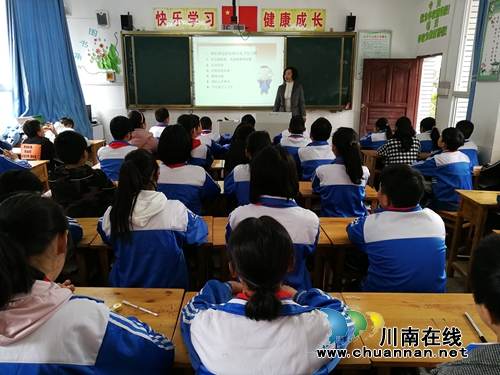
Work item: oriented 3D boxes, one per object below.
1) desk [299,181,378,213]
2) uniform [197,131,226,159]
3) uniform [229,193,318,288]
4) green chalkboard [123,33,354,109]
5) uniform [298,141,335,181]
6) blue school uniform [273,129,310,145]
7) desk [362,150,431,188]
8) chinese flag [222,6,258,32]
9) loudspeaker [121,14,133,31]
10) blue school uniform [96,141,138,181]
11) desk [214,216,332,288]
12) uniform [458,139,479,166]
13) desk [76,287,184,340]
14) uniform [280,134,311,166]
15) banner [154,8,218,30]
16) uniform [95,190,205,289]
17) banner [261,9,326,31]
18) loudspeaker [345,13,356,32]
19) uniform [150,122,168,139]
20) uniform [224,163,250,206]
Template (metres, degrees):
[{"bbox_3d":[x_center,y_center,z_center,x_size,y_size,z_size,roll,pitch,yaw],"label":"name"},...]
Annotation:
[{"bbox_3d":[0.658,0.348,3.161,0.585,0.710,0.410,0,14,-1],"label":"desk"},{"bbox_3d":[-0.493,-0.406,4.646,0.440,0.550,0.380,3,14,10],"label":"uniform"},{"bbox_3d":[0.115,0.316,1.927,0.430,0.580,0.380,0,14,-1],"label":"uniform"},{"bbox_3d":[-0.179,-2.027,6.840,4.000,1.280,0.120,0,15,0],"label":"green chalkboard"},{"bbox_3d":[0.669,-0.174,3.775,0.420,0.560,0.360,1,14,2],"label":"uniform"},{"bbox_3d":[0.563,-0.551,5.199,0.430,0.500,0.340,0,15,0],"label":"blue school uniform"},{"bbox_3d":[1.748,-0.061,4.796,0.620,0.710,0.420,0,14,-1],"label":"desk"},{"bbox_3d":[-0.171,-2.885,6.687,0.618,0.407,0.015,0,14,-1],"label":"chinese flag"},{"bbox_3d":[-2.075,-2.805,6.606,0.150,0.260,0.160,2,15,6],"label":"loudspeaker"},{"bbox_3d":[-1.243,-0.174,3.733,0.410,0.560,0.370,1,14,4],"label":"blue school uniform"},{"bbox_3d":[0.110,0.591,2.229,0.605,0.740,0.415,0,15,0],"label":"desk"},{"bbox_3d":[2.211,-0.245,4.196,0.430,0.560,0.370,-2,14,-9],"label":"uniform"},{"bbox_3d":[-0.545,0.805,1.396,0.605,0.740,0.415,0,15,0],"label":"desk"},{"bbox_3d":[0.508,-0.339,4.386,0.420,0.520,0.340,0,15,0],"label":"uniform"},{"bbox_3d":[-1.095,-2.874,6.667,1.109,0.363,0.020,0,14,-1],"label":"banner"},{"bbox_3d":[-0.468,0.292,1.929,0.480,0.570,0.400,1,14,2],"label":"uniform"},{"bbox_3d":[0.748,-2.845,6.668,1.100,0.360,0.015,0,15,0],"label":"banner"},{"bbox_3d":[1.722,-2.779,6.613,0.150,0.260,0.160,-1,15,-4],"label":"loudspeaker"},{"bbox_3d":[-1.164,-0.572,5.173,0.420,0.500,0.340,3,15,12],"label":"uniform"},{"bbox_3d":[0.046,0.080,2.827,0.460,0.570,0.380,0,14,-1],"label":"uniform"}]

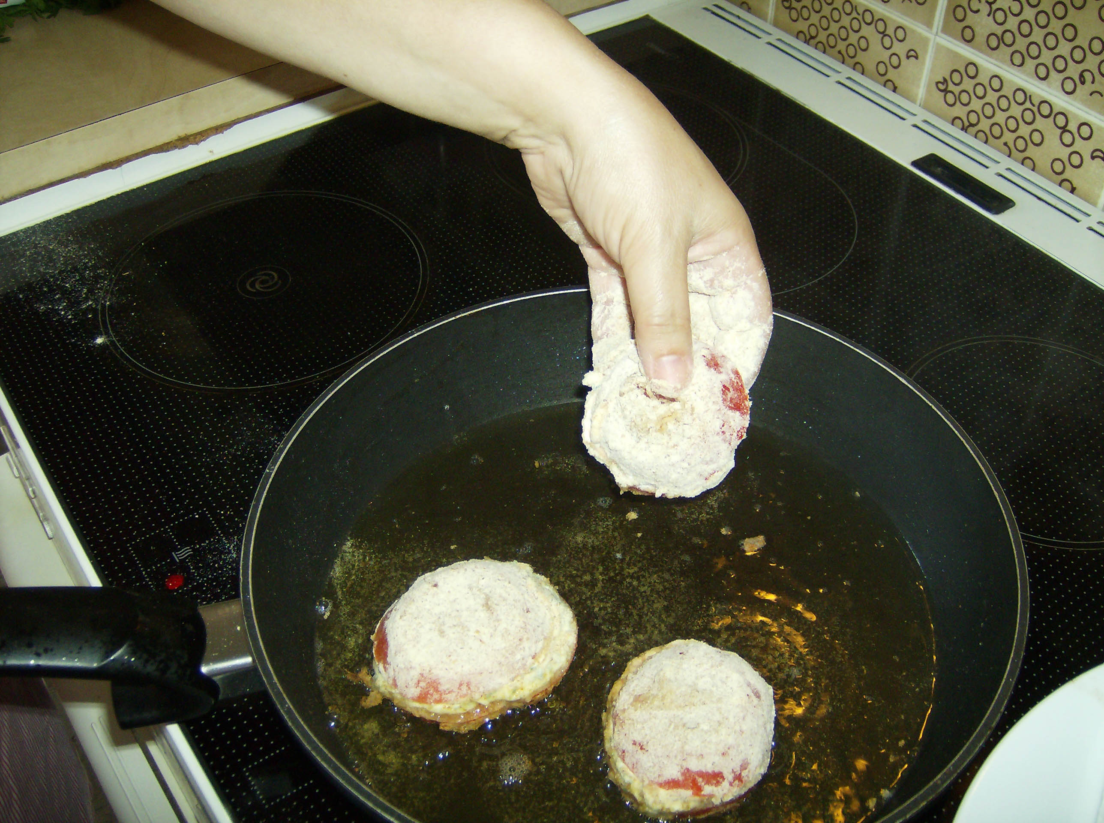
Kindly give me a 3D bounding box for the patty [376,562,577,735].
[{"bbox_3d":[-0.031,0.090,0.454,0.081,0.023,0.076,-4,44,0],"label":"patty"}]

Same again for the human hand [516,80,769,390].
[{"bbox_3d":[0.039,-0.065,0.437,0.080,0.143,0.068,-5,36,31],"label":"human hand"}]

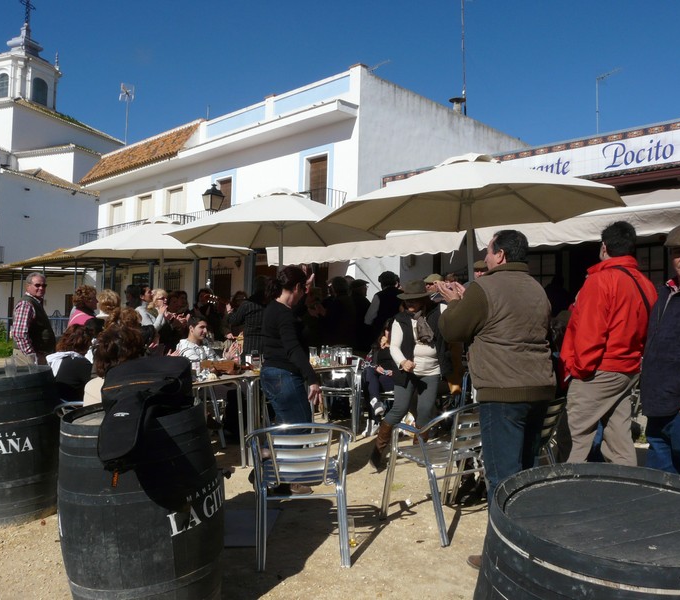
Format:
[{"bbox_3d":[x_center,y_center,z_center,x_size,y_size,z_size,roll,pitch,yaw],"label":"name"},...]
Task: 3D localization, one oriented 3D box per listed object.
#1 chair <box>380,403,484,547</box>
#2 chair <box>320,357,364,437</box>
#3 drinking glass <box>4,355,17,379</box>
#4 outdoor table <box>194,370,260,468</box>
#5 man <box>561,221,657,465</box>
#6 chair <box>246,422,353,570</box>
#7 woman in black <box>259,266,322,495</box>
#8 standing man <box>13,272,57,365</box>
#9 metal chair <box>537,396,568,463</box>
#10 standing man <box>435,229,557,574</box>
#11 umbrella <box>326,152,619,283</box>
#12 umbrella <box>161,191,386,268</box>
[{"bbox_3d":[0.630,1.010,3.980,0.560,0.760,0.580,4,-4,-34],"label":"chair"},{"bbox_3d":[0.010,1.030,6.980,0.560,0.740,0.560,-1,-1,9],"label":"chair"},{"bbox_3d":[-2.035,0.417,4.000,0.070,0.122,0.070,3,-4,-27],"label":"drinking glass"},{"bbox_3d":[-1.200,1.000,5.220,0.720,0.740,0.750,-2,-1,38],"label":"outdoor table"},{"bbox_3d":[1.350,0.470,3.250,0.540,1.720,0.420,3,-4,-27],"label":"man"},{"bbox_3d":[-0.220,0.965,3.420,0.560,0.730,0.570,-1,-1,-9],"label":"chair"},{"bbox_3d":[-0.365,0.575,4.680,0.480,1.630,0.500,4,-4,-37],"label":"woman in black"},{"bbox_3d":[-2.880,0.600,6.100,0.420,1.720,0.520,0,-3,18],"label":"standing man"},{"bbox_3d":[1.190,1.000,4.250,0.570,0.760,0.550,-1,-4,34],"label":"metal chair"},{"bbox_3d":[0.820,0.490,3.270,0.600,1.710,0.520,2,-1,-43],"label":"standing man"},{"bbox_3d":[1.180,0.030,5.800,2.680,2.680,2.680,-2,-1,-8],"label":"umbrella"},{"bbox_3d":[-0.710,0.050,7.700,2.650,2.720,2.650,-1,-1,0],"label":"umbrella"}]

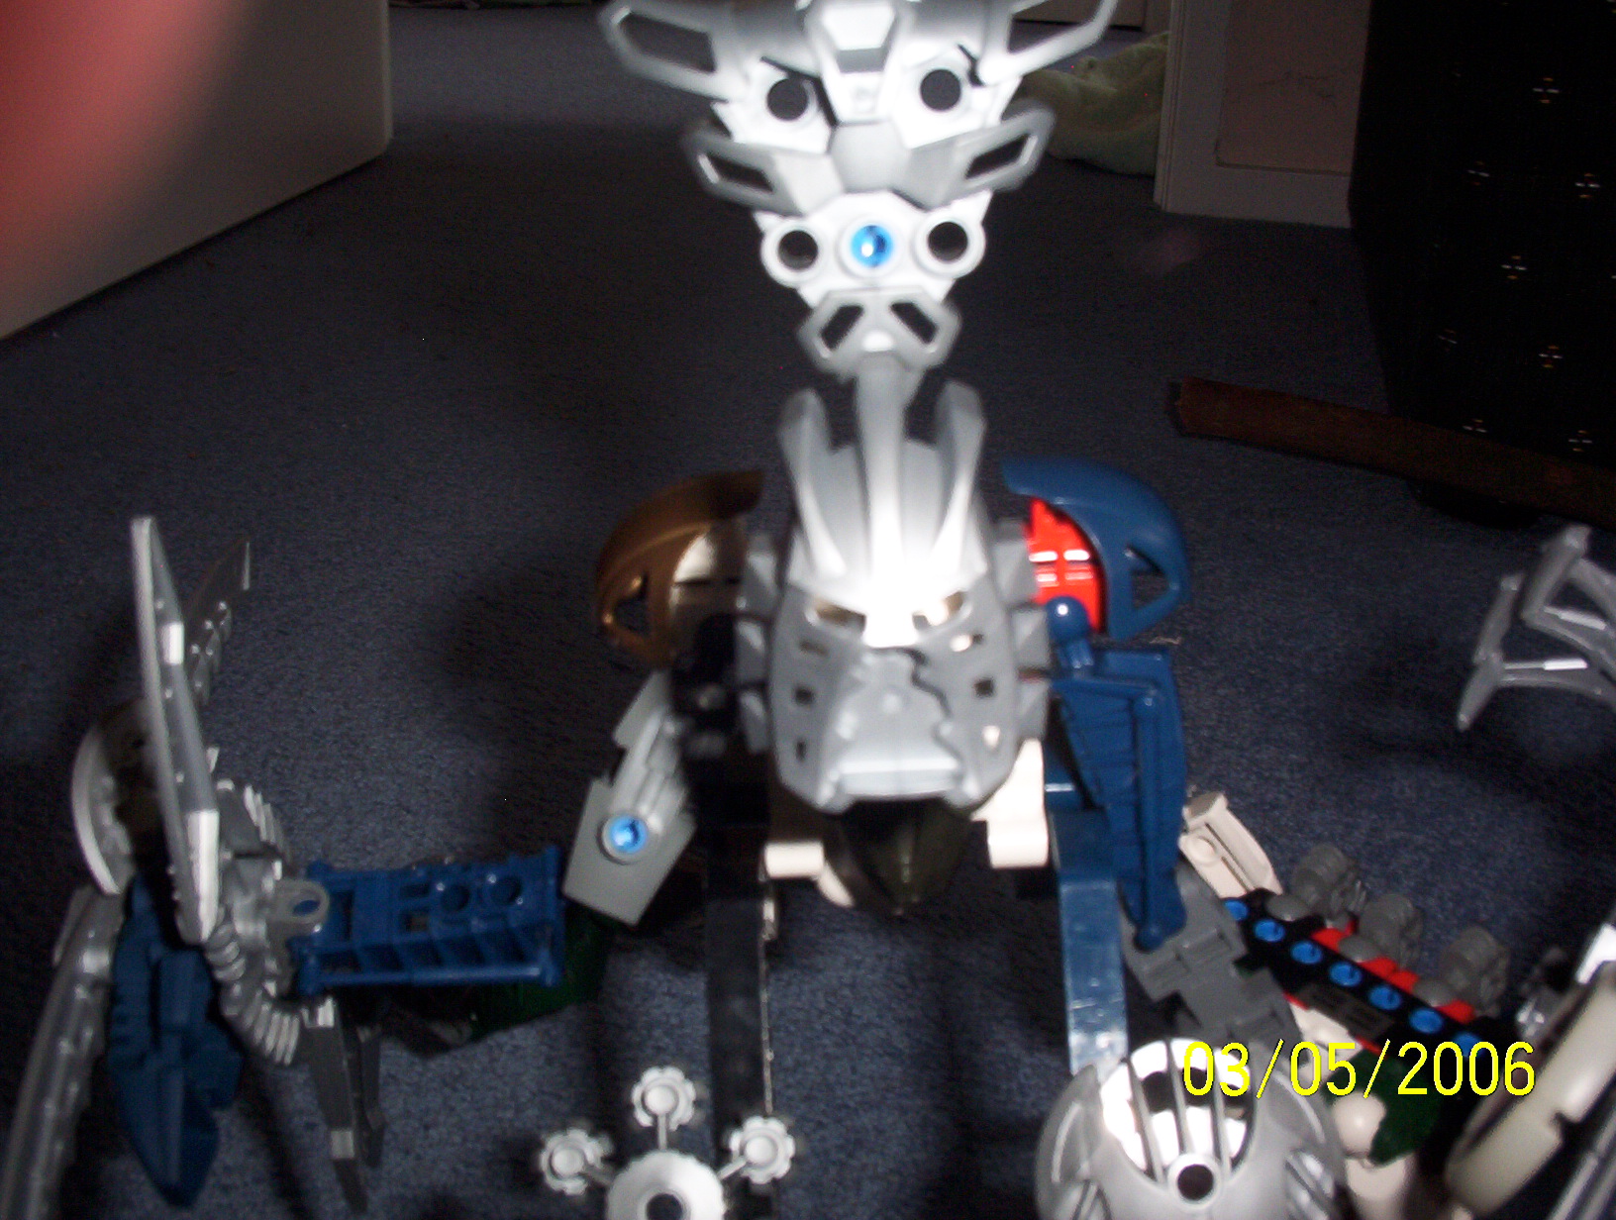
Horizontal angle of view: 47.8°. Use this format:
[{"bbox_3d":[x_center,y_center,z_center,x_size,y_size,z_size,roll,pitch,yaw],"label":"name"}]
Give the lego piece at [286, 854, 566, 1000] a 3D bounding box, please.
[{"bbox_3d":[-0.058,0.047,0.281,0.041,0.013,0.022,-2,59,-5],"label":"lego piece"}]

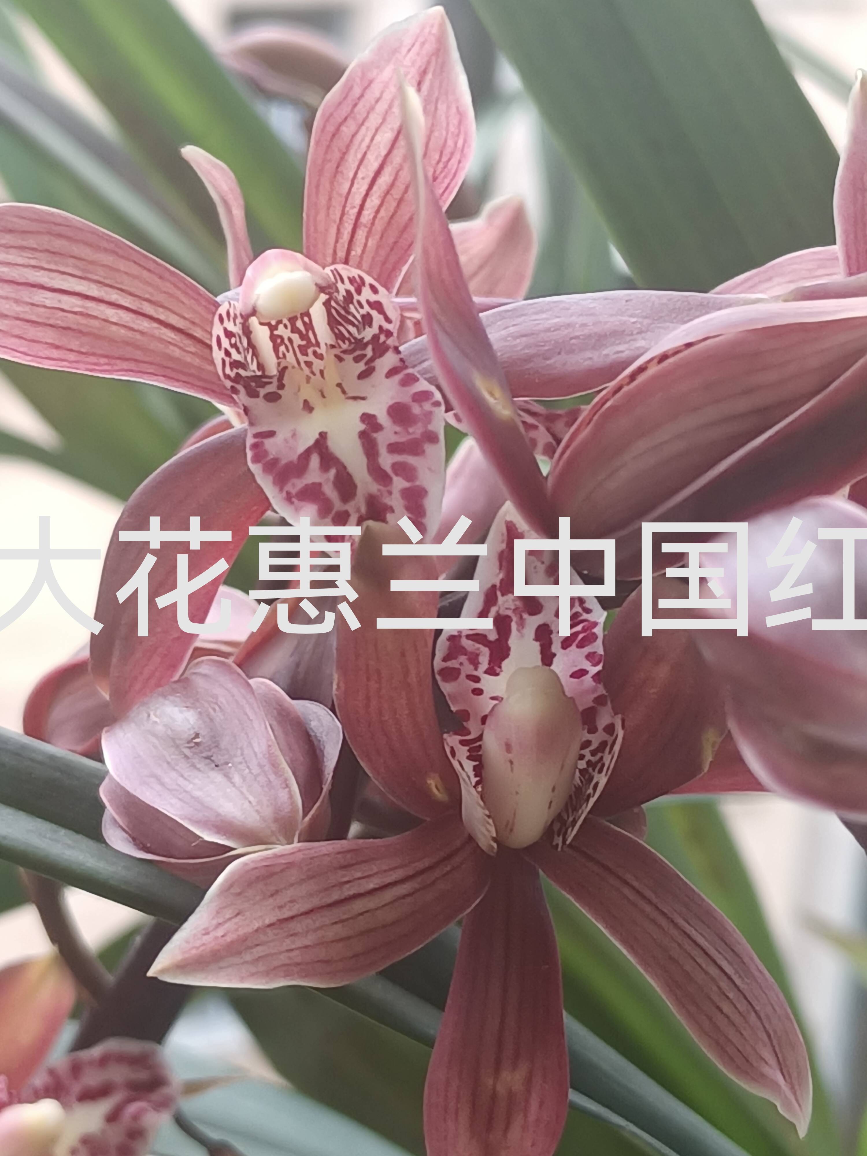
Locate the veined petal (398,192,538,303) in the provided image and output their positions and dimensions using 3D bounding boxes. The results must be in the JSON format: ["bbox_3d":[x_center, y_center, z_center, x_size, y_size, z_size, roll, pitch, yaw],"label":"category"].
[{"bbox_3d":[0.005,-0.046,0.420,0.017,0.023,0.009,34,0,5],"label":"veined petal"}]

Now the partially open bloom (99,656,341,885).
[{"bbox_3d":[-0.029,0.027,0.405,0.032,0.031,0.033,-3,22,-24],"label":"partially open bloom"}]

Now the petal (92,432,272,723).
[{"bbox_3d":[-0.034,-0.001,0.405,0.019,0.042,0.017,26,3,10],"label":"petal"}]

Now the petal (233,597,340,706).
[{"bbox_3d":[-0.021,0.012,0.425,0.017,0.021,0.013,2,10,11],"label":"petal"}]

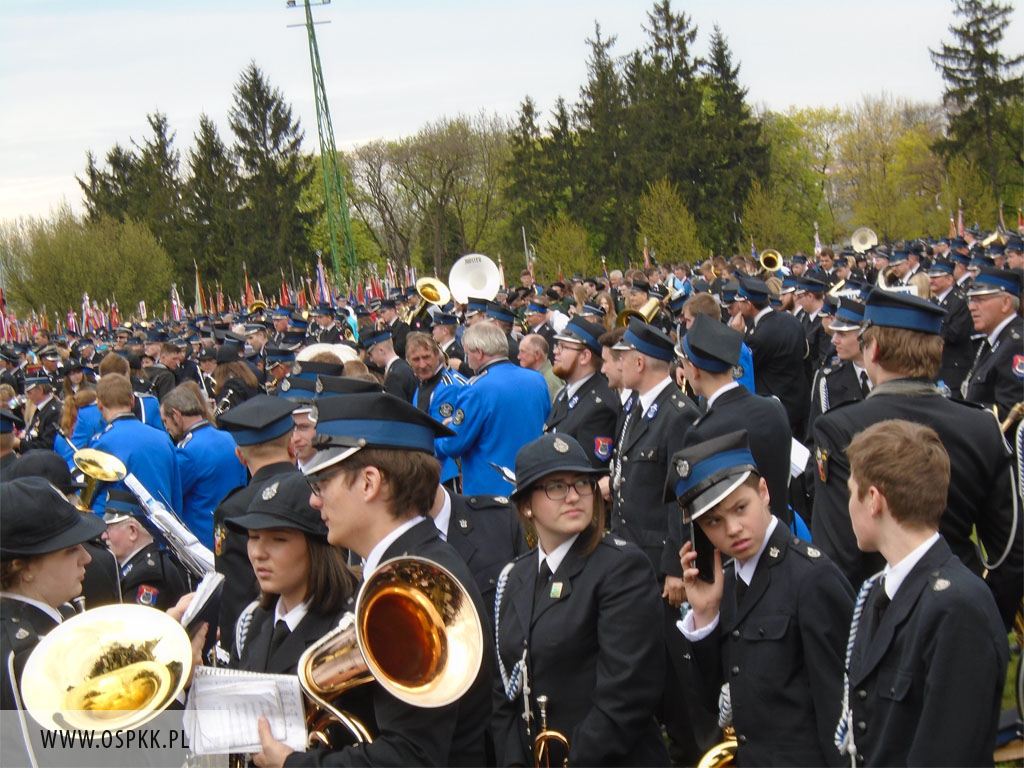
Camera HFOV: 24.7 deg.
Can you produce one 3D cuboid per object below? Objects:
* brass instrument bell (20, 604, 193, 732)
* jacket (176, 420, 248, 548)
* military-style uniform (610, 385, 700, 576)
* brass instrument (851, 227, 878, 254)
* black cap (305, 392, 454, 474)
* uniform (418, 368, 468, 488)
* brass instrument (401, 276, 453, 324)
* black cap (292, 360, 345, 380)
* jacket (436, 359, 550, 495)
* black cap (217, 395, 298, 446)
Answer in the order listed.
[{"bbox_3d":[-0.646,0.519,3.896,0.300,0.200,0.290,-5,44,21],"label":"brass instrument bell"},{"bbox_3d":[-1.269,0.460,9.900,0.290,0.660,0.450,-4,4,42],"label":"jacket"},{"bbox_3d":[0.536,0.384,8.500,0.270,0.780,0.450,-8,3,-30],"label":"military-style uniform"},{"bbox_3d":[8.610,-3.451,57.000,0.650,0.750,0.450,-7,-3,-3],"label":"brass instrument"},{"bbox_3d":[-0.236,0.089,4.200,0.265,0.143,0.225,2,4,10],"label":"black cap"},{"bbox_3d":[-0.304,0.199,11.200,0.270,0.600,0.440,-8,3,-37],"label":"uniform"},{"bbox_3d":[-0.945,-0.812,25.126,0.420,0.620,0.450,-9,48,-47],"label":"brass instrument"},{"bbox_3d":[-0.627,-0.008,7.500,0.255,0.145,0.220,-2,-1,-40],"label":"black cap"},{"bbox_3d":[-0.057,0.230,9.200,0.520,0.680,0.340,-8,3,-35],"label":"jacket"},{"bbox_3d":[-0.776,0.106,7.150,0.250,0.145,0.280,-7,13,-4],"label":"black cap"}]

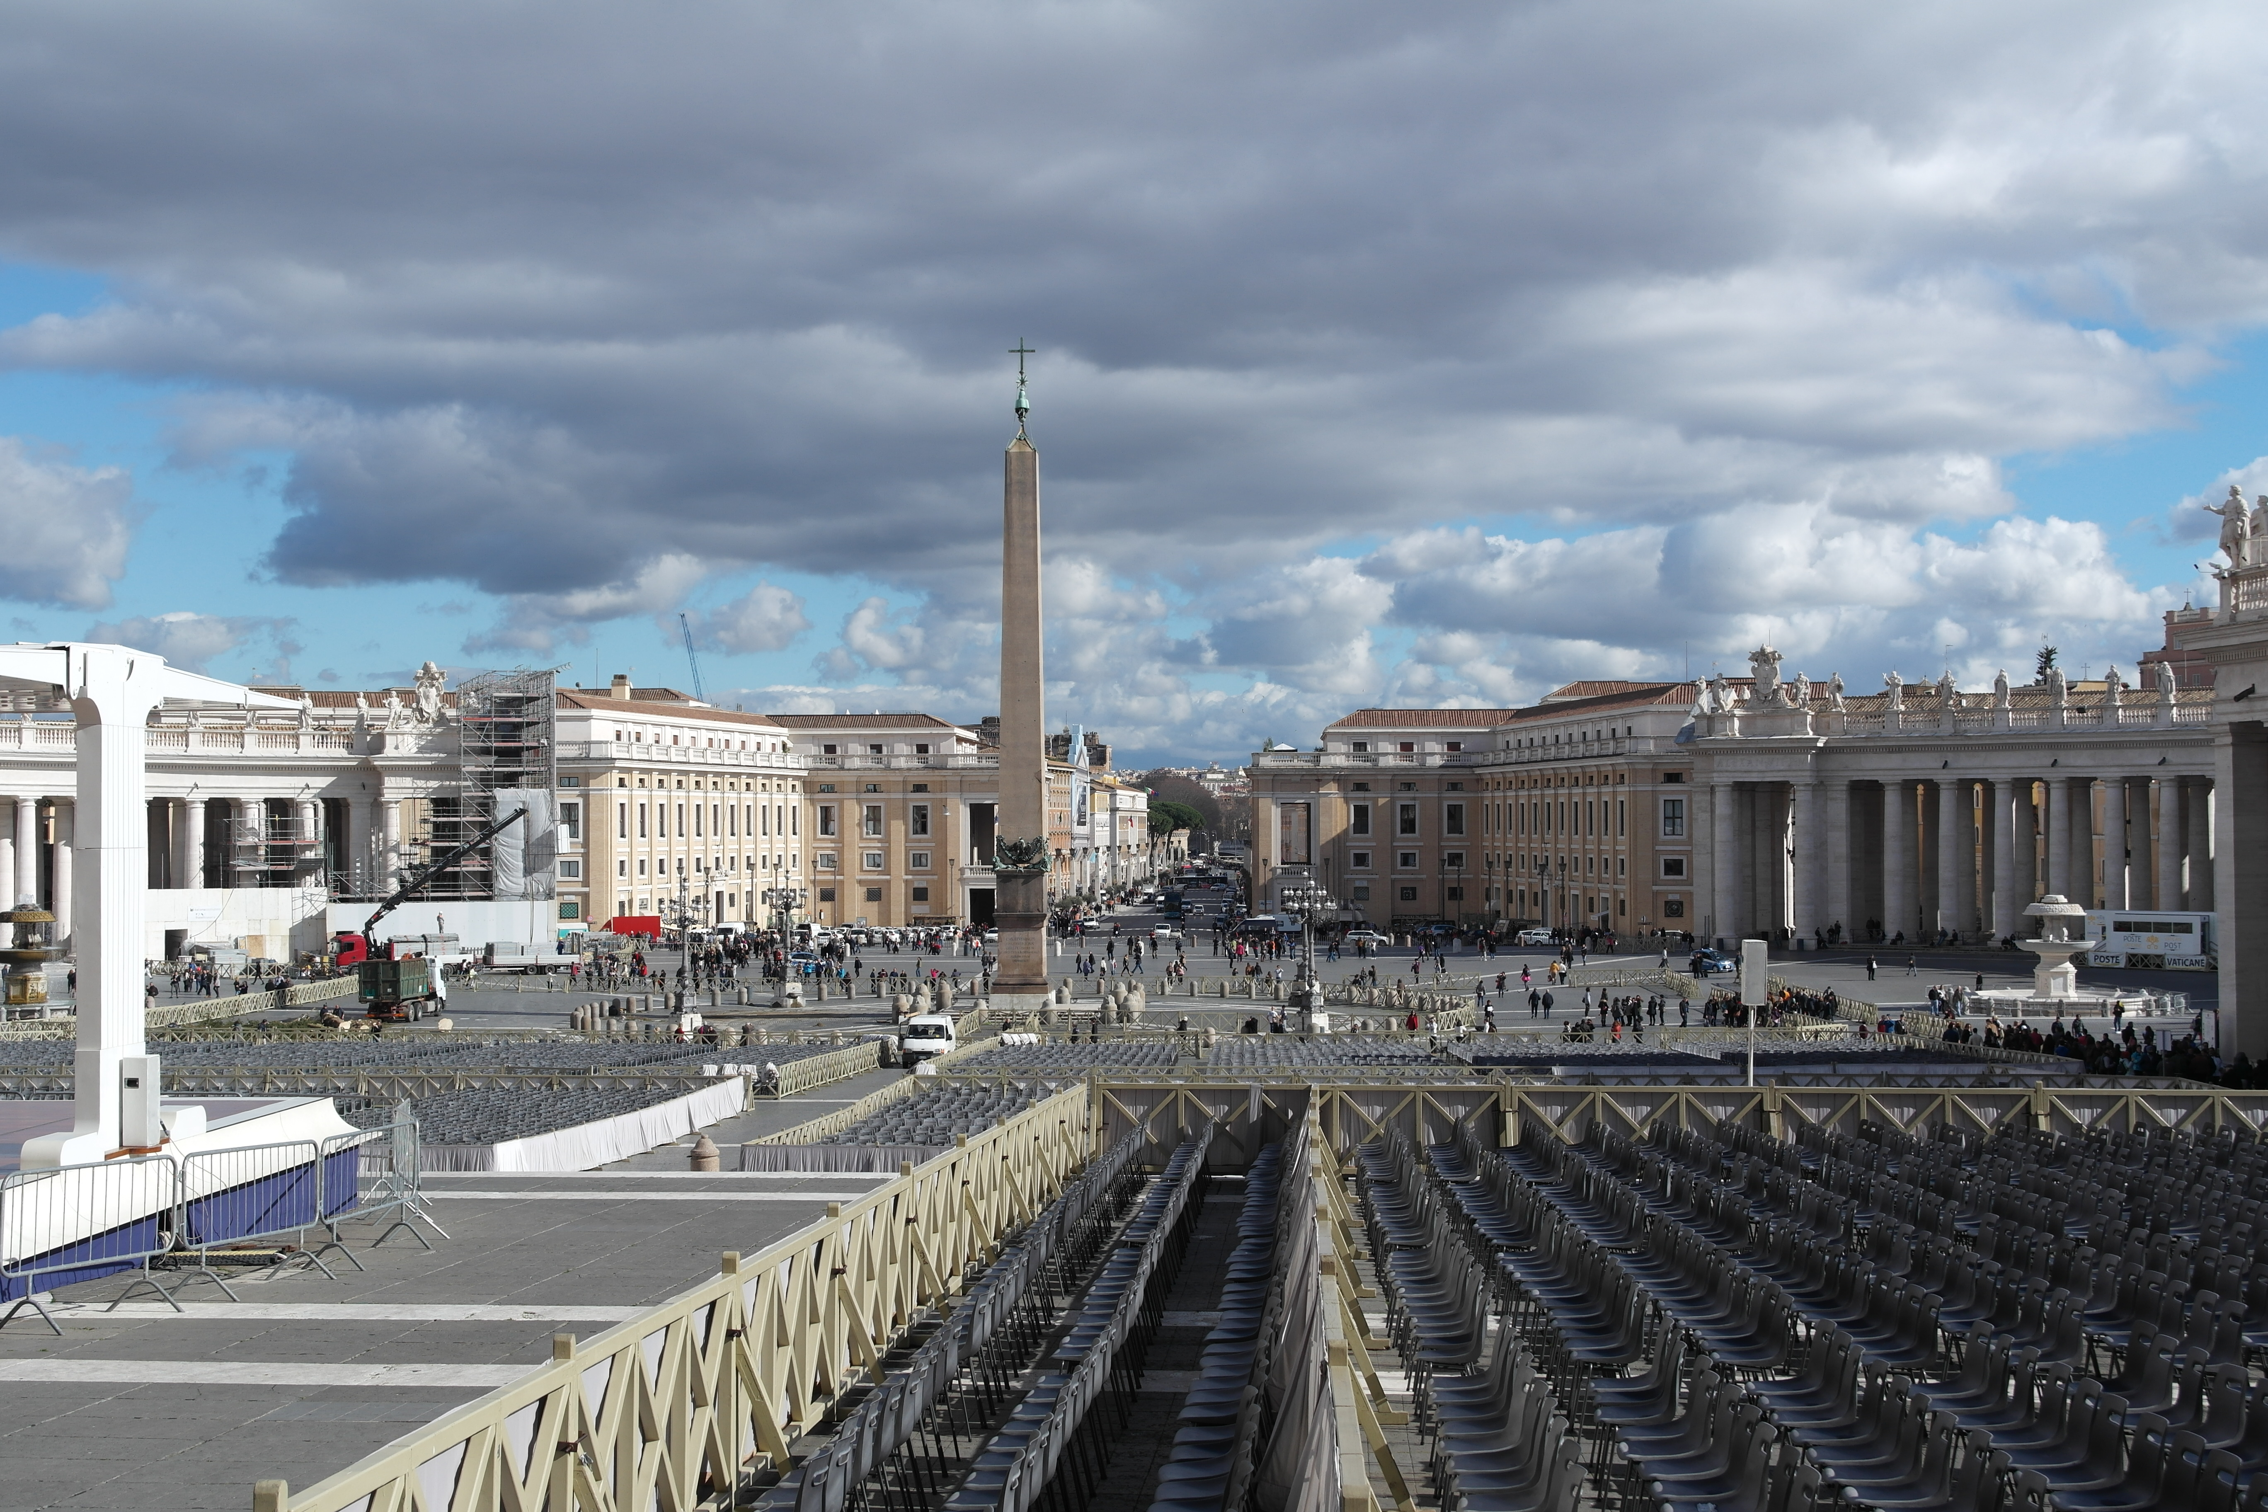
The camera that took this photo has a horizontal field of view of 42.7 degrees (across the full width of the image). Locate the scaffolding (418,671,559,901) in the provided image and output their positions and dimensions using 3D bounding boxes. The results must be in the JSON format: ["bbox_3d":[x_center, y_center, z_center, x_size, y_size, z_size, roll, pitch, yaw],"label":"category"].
[{"bbox_3d":[-52.494,4.123,236.500,10.600,22.200,7.500,0,-1,-9],"label":"scaffolding"}]

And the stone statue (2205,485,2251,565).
[{"bbox_3d":[41.578,-8.713,110.000,1.400,3.162,1.250,0,-1,-18],"label":"stone statue"}]

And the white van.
[{"bbox_3d":[-9.770,13.700,139.300,2.040,2.380,5.200,0,-1,3],"label":"white van"}]

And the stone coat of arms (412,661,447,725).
[{"bbox_3d":[-56.847,-5.081,234.000,2.850,5.200,1.400,0,-1,-12],"label":"stone coat of arms"}]

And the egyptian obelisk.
[{"bbox_3d":[-6.641,-4.811,171.000,3.400,39.639,3.400,0,-1,2],"label":"egyptian obelisk"}]

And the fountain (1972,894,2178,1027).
[{"bbox_3d":[54.260,11.646,168.500,12.000,6.900,12.000,0,-1,2],"label":"fountain"}]

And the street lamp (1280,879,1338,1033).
[{"bbox_3d":[9.513,10.643,154.000,2.700,8.289,2.700,0,-1,2],"label":"street lamp"}]

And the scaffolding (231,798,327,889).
[{"bbox_3d":[-67.781,9.406,229.500,7.400,11.800,2.800,0,-1,-20],"label":"scaffolding"}]

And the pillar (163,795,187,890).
[{"bbox_3d":[-75.823,9.566,230.000,1.700,12.520,1.700,0,-1,2],"label":"pillar"}]

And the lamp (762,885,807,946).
[{"bbox_3d":[-22.297,11.717,186.000,2.700,8.532,2.700,0,-1,2],"label":"lamp"}]

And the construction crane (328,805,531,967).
[{"bbox_3d":[-53.959,10.321,222.000,15.000,13.000,3.000,0,-2,-23],"label":"construction crane"}]

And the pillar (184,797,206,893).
[{"bbox_3d":[-73.848,9.763,228.000,1.800,12.800,1.800,0,-2,-27],"label":"pillar"}]

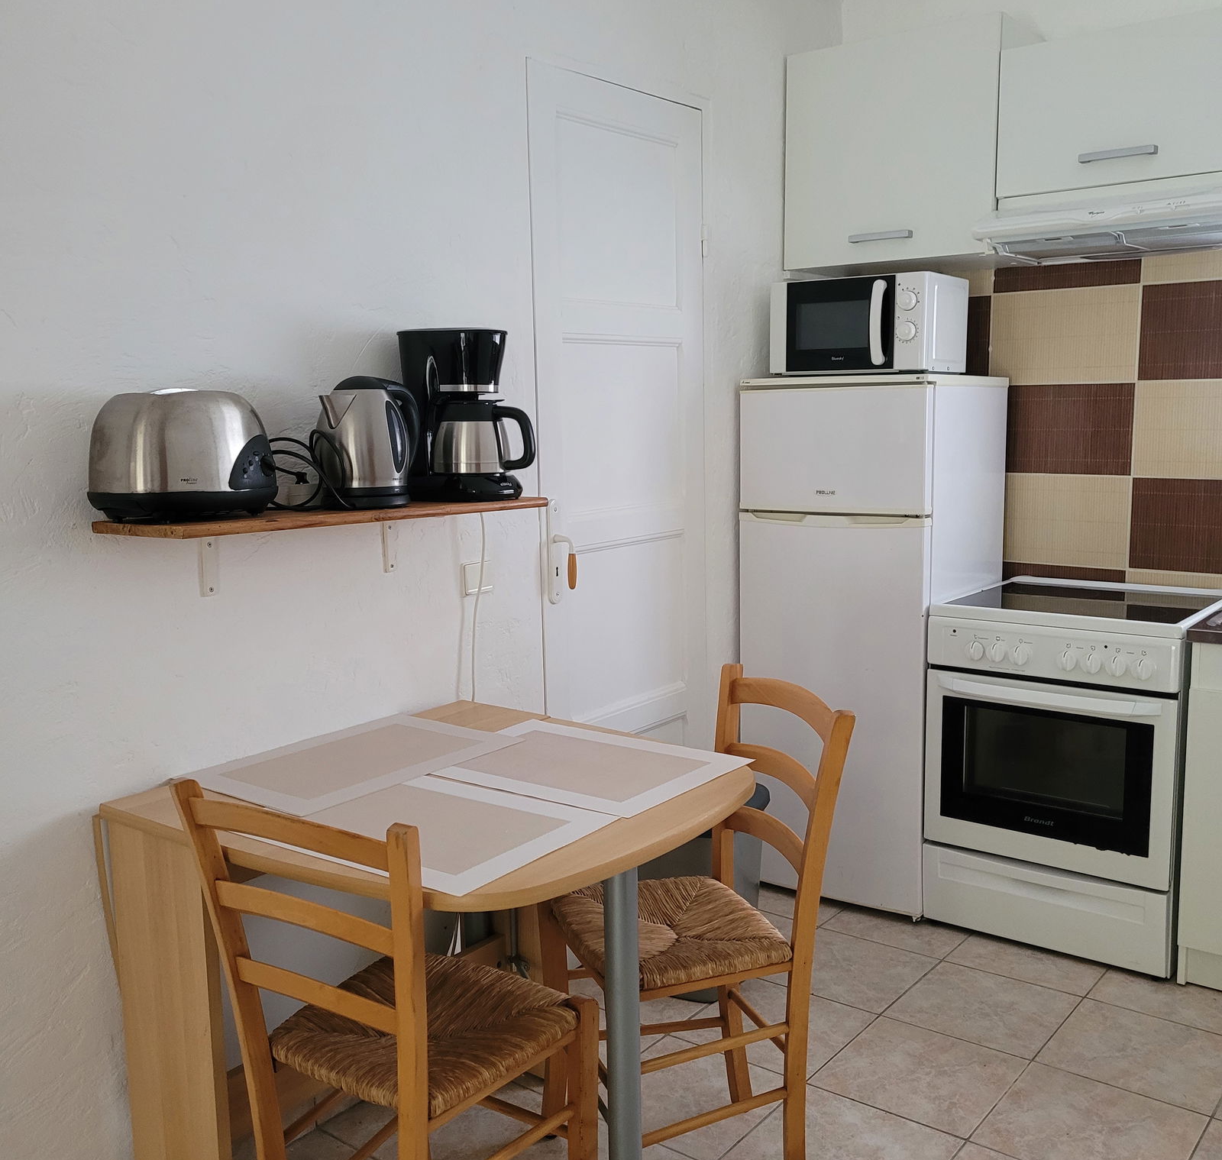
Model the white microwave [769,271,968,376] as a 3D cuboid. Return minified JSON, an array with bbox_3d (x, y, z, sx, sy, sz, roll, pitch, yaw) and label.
[{"bbox_3d":[0.728,-0.701,3.432,0.440,0.262,0.375,4,9,32],"label":"white microwave"}]

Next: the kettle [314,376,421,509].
[{"bbox_3d":[-0.413,-0.244,2.146,0.165,0.226,0.230,5,10,38],"label":"kettle"}]

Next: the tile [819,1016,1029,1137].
[{"bbox_3d":[0.629,1.007,2.488,0.333,0.010,0.333,5,10,38],"label":"tile"}]

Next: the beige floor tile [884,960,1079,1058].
[{"bbox_3d":[0.838,0.965,2.751,0.333,0.010,0.333,5,10,38],"label":"beige floor tile"}]

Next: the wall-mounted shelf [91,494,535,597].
[{"bbox_3d":[-0.468,-0.058,2.167,0.250,0.149,0.801,5,10,38],"label":"wall-mounted shelf"}]

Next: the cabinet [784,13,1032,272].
[{"bbox_3d":[0.850,-1.179,3.433,0.620,0.585,0.355,5,10,38],"label":"cabinet"}]

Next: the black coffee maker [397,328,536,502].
[{"bbox_3d":[-0.255,-0.301,2.220,0.255,0.312,0.175,4,10,34],"label":"black coffee maker"}]

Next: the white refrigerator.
[{"bbox_3d":[0.744,0.150,3.454,0.556,1.426,0.530,5,10,38],"label":"white refrigerator"}]

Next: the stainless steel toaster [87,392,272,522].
[{"bbox_3d":[-0.675,-0.195,1.933,0.180,0.202,0.286,5,10,38],"label":"stainless steel toaster"}]

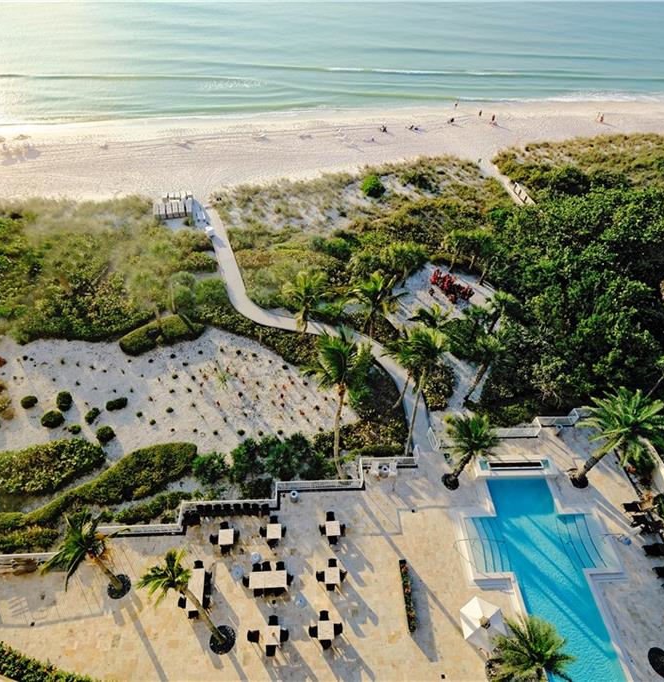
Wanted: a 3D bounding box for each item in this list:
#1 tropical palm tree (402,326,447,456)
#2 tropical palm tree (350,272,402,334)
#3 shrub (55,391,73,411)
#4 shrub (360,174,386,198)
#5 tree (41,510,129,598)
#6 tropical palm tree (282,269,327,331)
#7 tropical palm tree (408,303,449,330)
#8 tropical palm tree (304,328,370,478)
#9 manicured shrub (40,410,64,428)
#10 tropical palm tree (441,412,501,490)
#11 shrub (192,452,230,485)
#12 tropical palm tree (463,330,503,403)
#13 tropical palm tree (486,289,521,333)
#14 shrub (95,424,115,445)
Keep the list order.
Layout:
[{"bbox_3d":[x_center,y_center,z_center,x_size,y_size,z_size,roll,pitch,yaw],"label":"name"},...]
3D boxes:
[{"bbox_3d":[5.190,4.500,29.700,3.300,13.300,3.200,0,46,-4],"label":"tropical palm tree"},{"bbox_3d":[4.022,-2.822,39.875,4.900,7.000,4.800,0,45,0],"label":"tropical palm tree"},{"bbox_3d":[-22.737,5.167,35.986,1.300,1.200,1.300,0,45,0],"label":"shrub"},{"bbox_3d":[6.670,-24.560,67.710,4.000,2.900,4.000,0,46,-4],"label":"shrub"},{"bbox_3d":[-12.850,12.400,23.350,3.700,7.700,3.600,0,46,-4],"label":"tree"},{"bbox_3d":[-2.679,-2.752,39.946,4.100,6.800,4.200,0,45,0],"label":"tropical palm tree"},{"bbox_3d":[9.163,-0.853,39.319,3.800,5.000,3.800,0,45,0],"label":"tropical palm tree"},{"bbox_3d":[0.433,5.420,27.248,4.000,12.800,4.100,0,45,0],"label":"tropical palm tree"},{"bbox_3d":[-22.580,6.380,34.550,1.650,1.150,1.550,0,46,-4],"label":"manicured shrub"},{"bbox_3d":[9.030,7.900,29.500,3.500,7.400,3.500,0,46,-4],"label":"tropical palm tree"},{"bbox_3d":[-9.050,9.600,31.830,2.500,2.000,2.400,0,46,-4],"label":"shrub"},{"bbox_3d":[12.360,2.660,35.890,3.000,7.600,3.000,0,46,-4],"label":"tropical palm tree"},{"bbox_3d":[15.951,-2.418,40.884,3.500,5.000,3.500,0,45,0],"label":"tropical palm tree"},{"bbox_3d":[-17.900,7.420,33.840,1.400,1.150,1.400,0,46,-4],"label":"shrub"}]

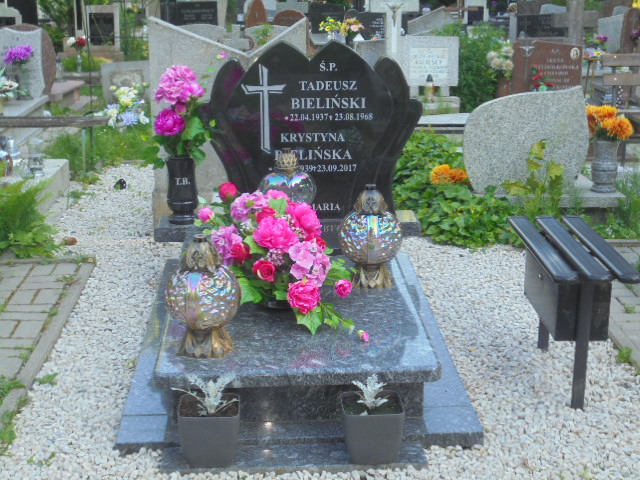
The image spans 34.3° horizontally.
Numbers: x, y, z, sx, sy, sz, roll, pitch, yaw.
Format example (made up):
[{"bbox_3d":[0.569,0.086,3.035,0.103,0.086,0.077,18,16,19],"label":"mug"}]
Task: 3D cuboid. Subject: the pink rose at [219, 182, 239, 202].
[{"bbox_3d":[-0.312,-0.162,3.532,0.065,0.068,0.065,-1,18,-3],"label":"pink rose"}]

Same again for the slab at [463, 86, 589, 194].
[{"bbox_3d":[1.019,-0.490,5.104,0.631,0.521,0.090,0,18,0],"label":"slab"}]

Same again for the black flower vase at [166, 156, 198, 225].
[{"bbox_3d":[-0.582,-0.208,4.319,0.130,0.273,0.130,-1,18,-3],"label":"black flower vase"}]

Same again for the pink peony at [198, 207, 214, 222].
[{"bbox_3d":[-0.386,-0.087,3.518,0.054,0.054,0.054,-1,18,-3],"label":"pink peony"}]

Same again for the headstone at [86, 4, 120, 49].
[{"bbox_3d":[-2.718,-2.678,13.000,0.427,0.557,0.120,0,18,0],"label":"headstone"}]

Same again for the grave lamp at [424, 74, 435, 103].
[{"bbox_3d":[0.846,-1.171,8.000,0.073,0.221,0.075,0,18,0],"label":"grave lamp"}]

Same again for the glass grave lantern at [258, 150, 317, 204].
[{"bbox_3d":[-0.126,-0.184,4.032,0.227,0.343,0.131,-1,18,-3],"label":"glass grave lantern"}]

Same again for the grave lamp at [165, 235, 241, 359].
[{"bbox_3d":[-0.342,0.154,3.048,0.220,0.347,0.220,-1,18,-3],"label":"grave lamp"}]

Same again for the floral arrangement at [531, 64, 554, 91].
[{"bbox_3d":[1.788,-1.279,8.300,0.184,0.262,0.180,0,18,0],"label":"floral arrangement"}]

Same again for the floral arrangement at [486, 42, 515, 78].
[{"bbox_3d":[1.501,-1.499,8.600,0.228,0.322,0.220,0,18,0],"label":"floral arrangement"}]

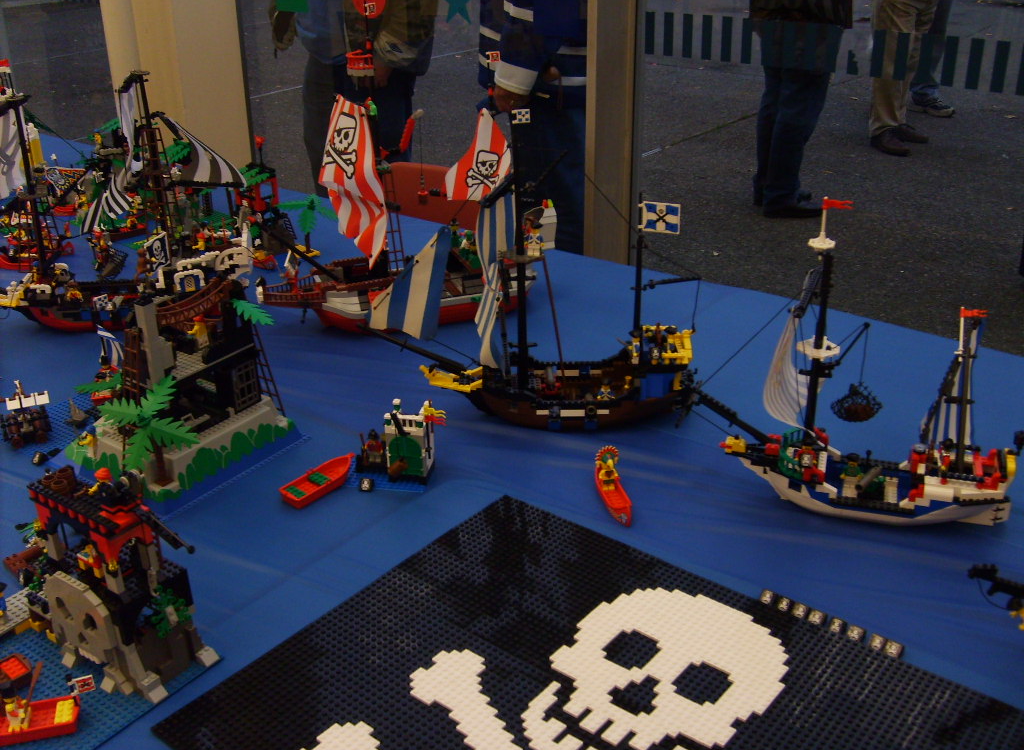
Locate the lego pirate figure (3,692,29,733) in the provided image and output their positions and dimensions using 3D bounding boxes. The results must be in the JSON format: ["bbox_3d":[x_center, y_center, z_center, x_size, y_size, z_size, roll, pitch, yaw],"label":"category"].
[{"bbox_3d":[-0.432,0.295,0.897,0.026,0.046,0.028,11,28,22],"label":"lego pirate figure"}]

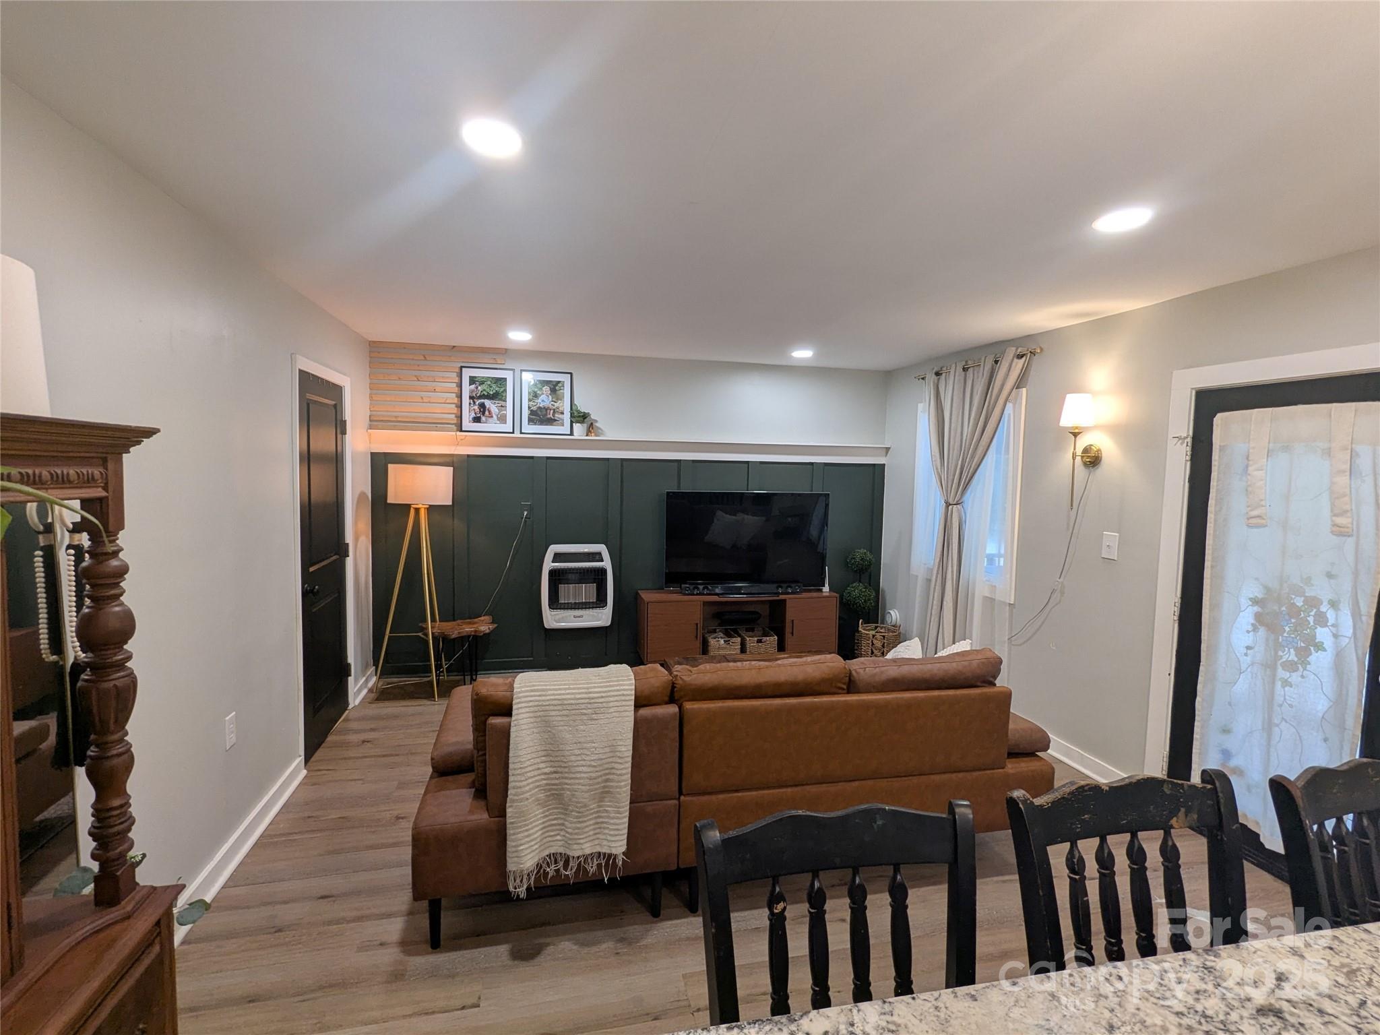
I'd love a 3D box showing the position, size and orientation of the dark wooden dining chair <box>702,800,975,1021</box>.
[{"bbox_3d":[0.285,1.023,0.862,0.480,1.040,0.520,0,4,-10],"label":"dark wooden dining chair"}]

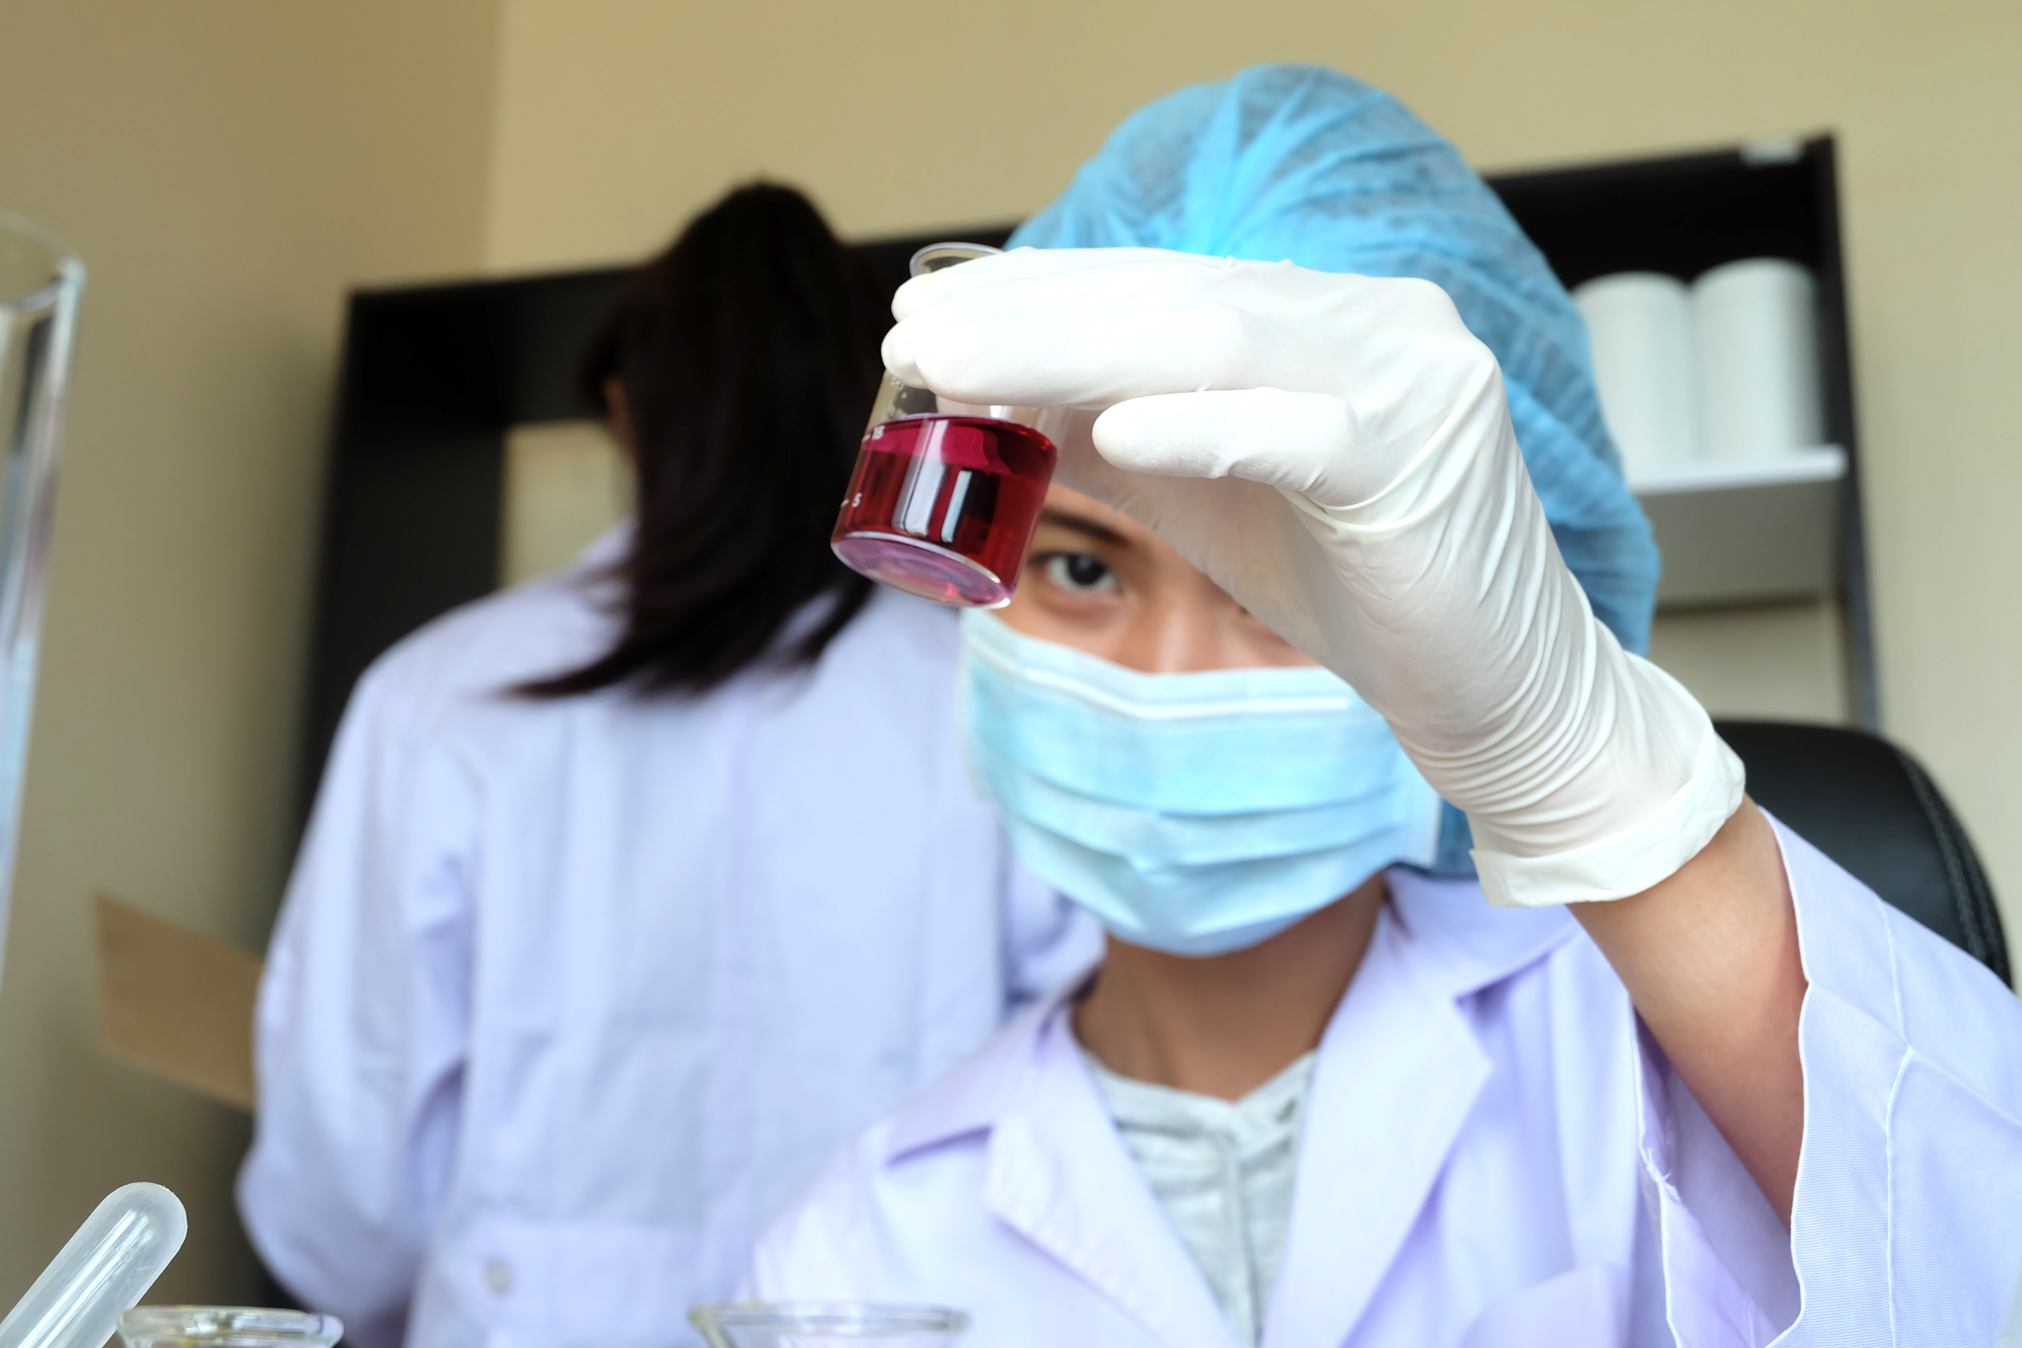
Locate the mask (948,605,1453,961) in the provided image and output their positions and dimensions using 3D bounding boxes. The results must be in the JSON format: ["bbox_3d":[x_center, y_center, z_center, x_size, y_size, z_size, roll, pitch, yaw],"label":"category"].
[{"bbox_3d":[0.058,0.035,0.820,0.150,0.100,0.085,6,6,7],"label":"mask"}]

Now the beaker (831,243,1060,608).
[{"bbox_3d":[-0.008,-0.044,0.476,0.037,0.053,0.036,15,-16,4],"label":"beaker"}]

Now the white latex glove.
[{"bbox_3d":[0.065,-0.014,0.490,0.175,0.122,0.085,2,-2,-20],"label":"white latex glove"}]

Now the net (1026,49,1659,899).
[{"bbox_3d":[0.105,-0.075,0.917,0.235,0.270,0.250,6,3,10],"label":"net"}]

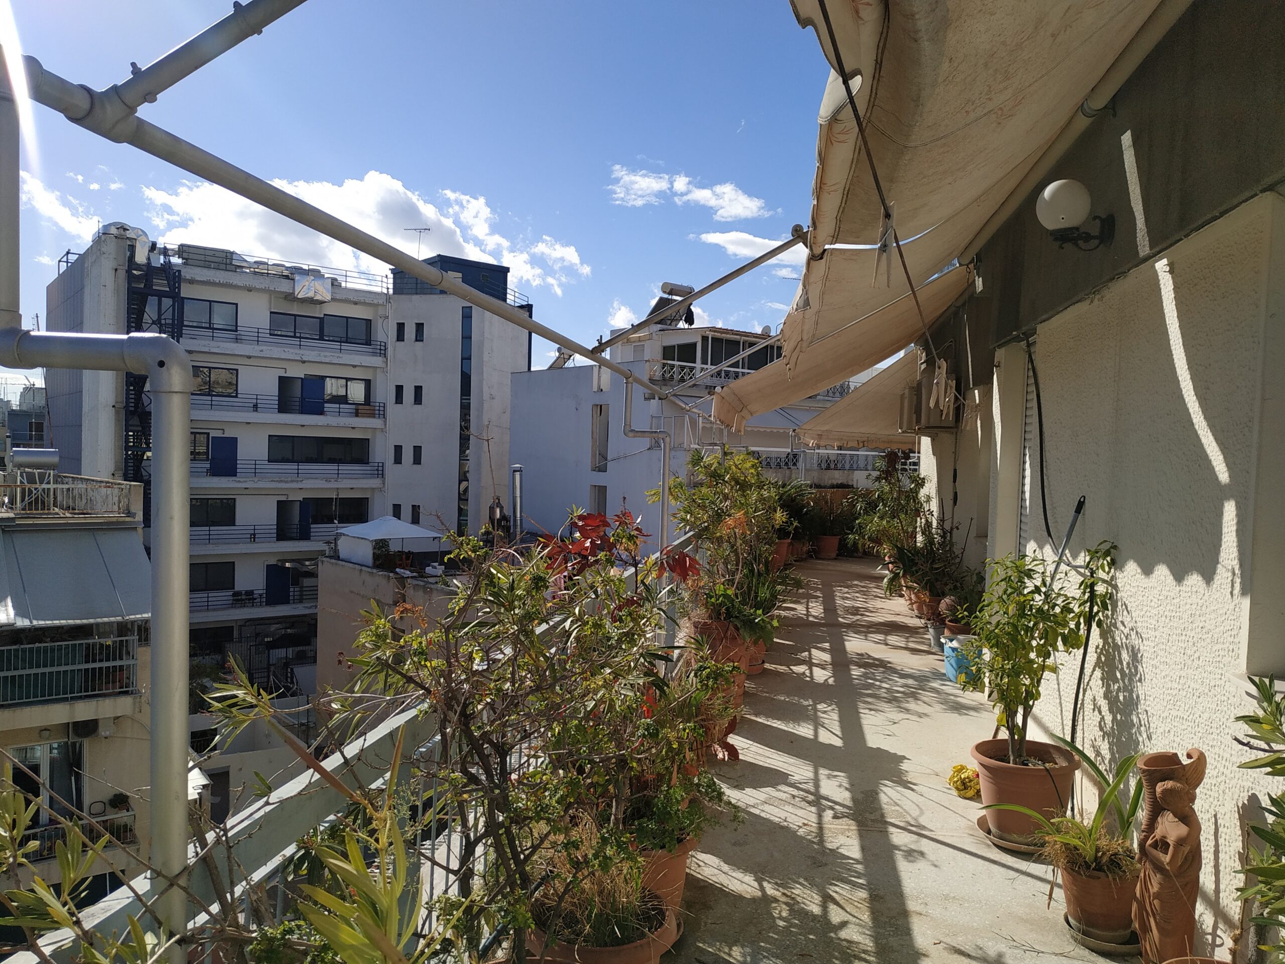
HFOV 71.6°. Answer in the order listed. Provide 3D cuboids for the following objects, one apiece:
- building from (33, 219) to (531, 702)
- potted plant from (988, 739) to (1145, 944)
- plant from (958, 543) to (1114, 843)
[{"bbox_3d":[-20.803,-0.809,53.486,24.000,23.500,18.000,1,1,-36],"label":"building"},{"bbox_3d":[1.352,1.135,2.890,0.460,0.580,0.410,2,1,11],"label":"potted plant"},{"bbox_3d":[1.620,0.840,3.720,0.590,1.160,0.560,2,1,11],"label":"plant"}]

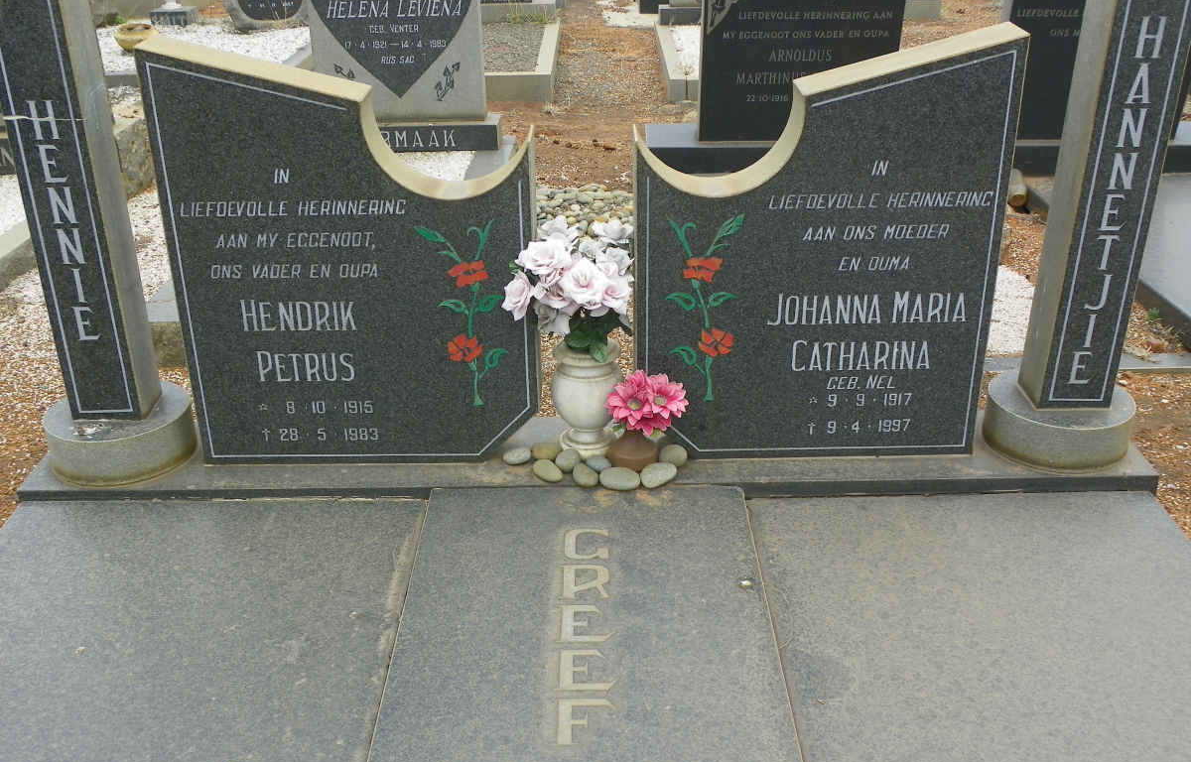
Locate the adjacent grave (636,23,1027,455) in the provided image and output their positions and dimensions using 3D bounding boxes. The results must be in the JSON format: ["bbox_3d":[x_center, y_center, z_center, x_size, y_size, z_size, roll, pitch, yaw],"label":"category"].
[{"bbox_3d":[0.380,-0.222,2.162,0.620,0.756,0.103,-1,26,0],"label":"adjacent grave"}]

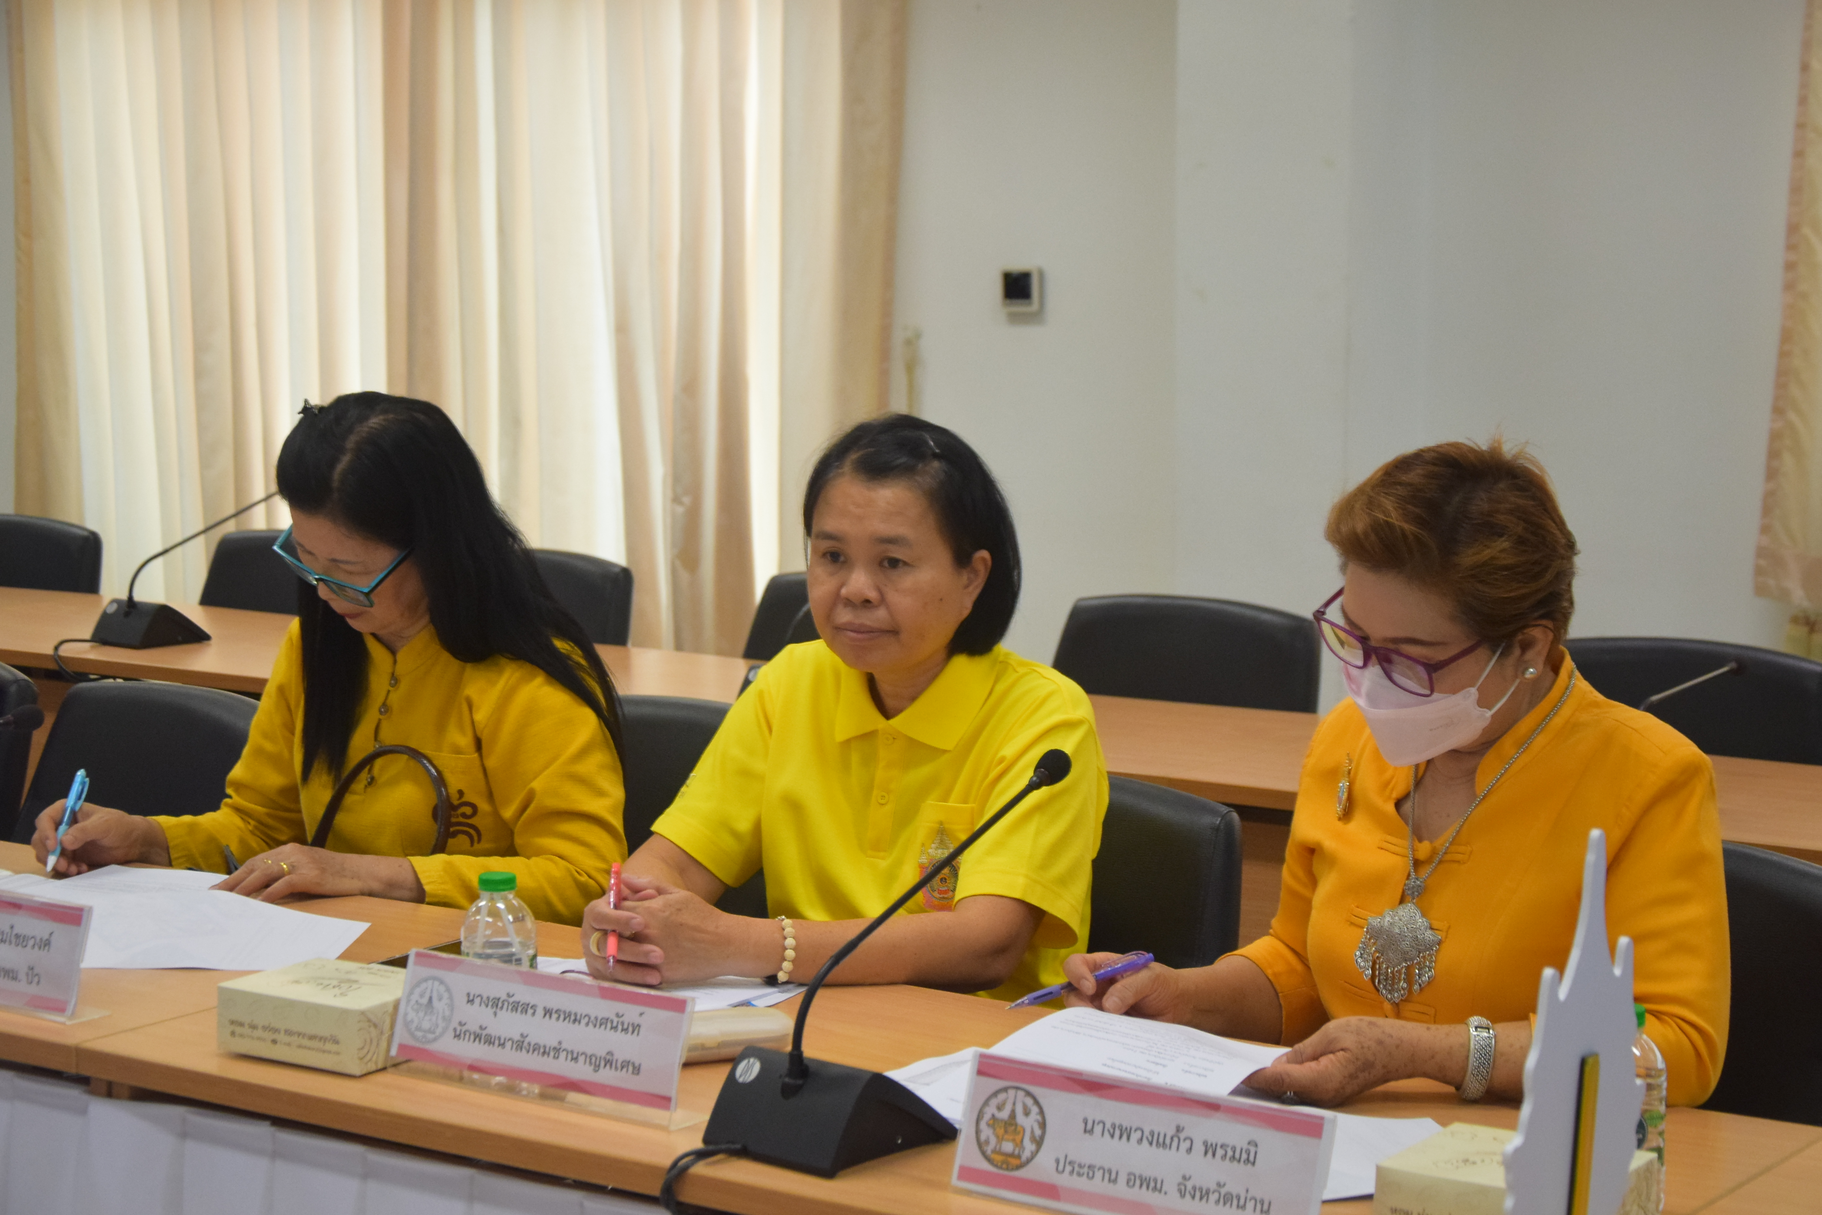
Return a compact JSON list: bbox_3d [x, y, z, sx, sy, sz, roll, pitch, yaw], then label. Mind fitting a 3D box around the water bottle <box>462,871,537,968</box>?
[{"bbox_3d":[-0.328,0.288,2.698,0.060,0.152,0.060,0,7,0],"label":"water bottle"}]

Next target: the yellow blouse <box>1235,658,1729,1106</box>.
[{"bbox_3d":[0.498,0.306,2.780,0.460,0.540,0.380,5,8,34],"label":"yellow blouse"}]

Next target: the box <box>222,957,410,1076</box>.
[{"bbox_3d":[-0.461,0.332,2.753,0.150,0.053,0.122,5,8,34],"label":"box"}]

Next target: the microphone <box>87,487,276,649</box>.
[{"bbox_3d":[-1.179,-0.080,5.691,0.150,0.245,0.410,5,8,34],"label":"microphone"}]

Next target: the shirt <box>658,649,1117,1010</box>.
[{"bbox_3d":[-0.013,0.301,3.252,0.450,0.560,0.320,5,8,34],"label":"shirt"}]

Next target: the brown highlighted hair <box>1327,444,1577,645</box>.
[{"bbox_3d":[0.441,-0.053,2.753,0.178,0.175,0.212,5,22,37],"label":"brown highlighted hair"}]

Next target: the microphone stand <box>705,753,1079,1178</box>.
[{"bbox_3d":[0.011,0.257,2.560,0.140,0.248,0.390,5,8,34],"label":"microphone stand"}]

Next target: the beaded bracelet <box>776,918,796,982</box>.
[{"bbox_3d":[-0.117,0.314,3.109,0.012,0.066,0.063,6,5,-12],"label":"beaded bracelet"}]

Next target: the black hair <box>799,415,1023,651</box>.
[{"bbox_3d":[0.002,-0.067,3.093,0.178,0.212,0.210,4,8,33],"label":"black hair"}]

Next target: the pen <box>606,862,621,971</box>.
[{"bbox_3d":[-0.272,0.283,3.105,0.011,0.120,0.011,-1,-39,-1],"label":"pen"}]

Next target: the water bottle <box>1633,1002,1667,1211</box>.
[{"bbox_3d":[0.501,0.353,2.390,0.063,0.152,0.063,5,8,34],"label":"water bottle"}]

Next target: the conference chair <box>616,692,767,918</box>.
[{"bbox_3d":[-0.403,0.571,3.889,0.560,0.870,0.600,5,8,34],"label":"conference chair"}]

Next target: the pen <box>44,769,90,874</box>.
[{"bbox_3d":[-0.904,0.228,3.628,0.015,0.132,0.012,12,-35,-3],"label":"pen"}]

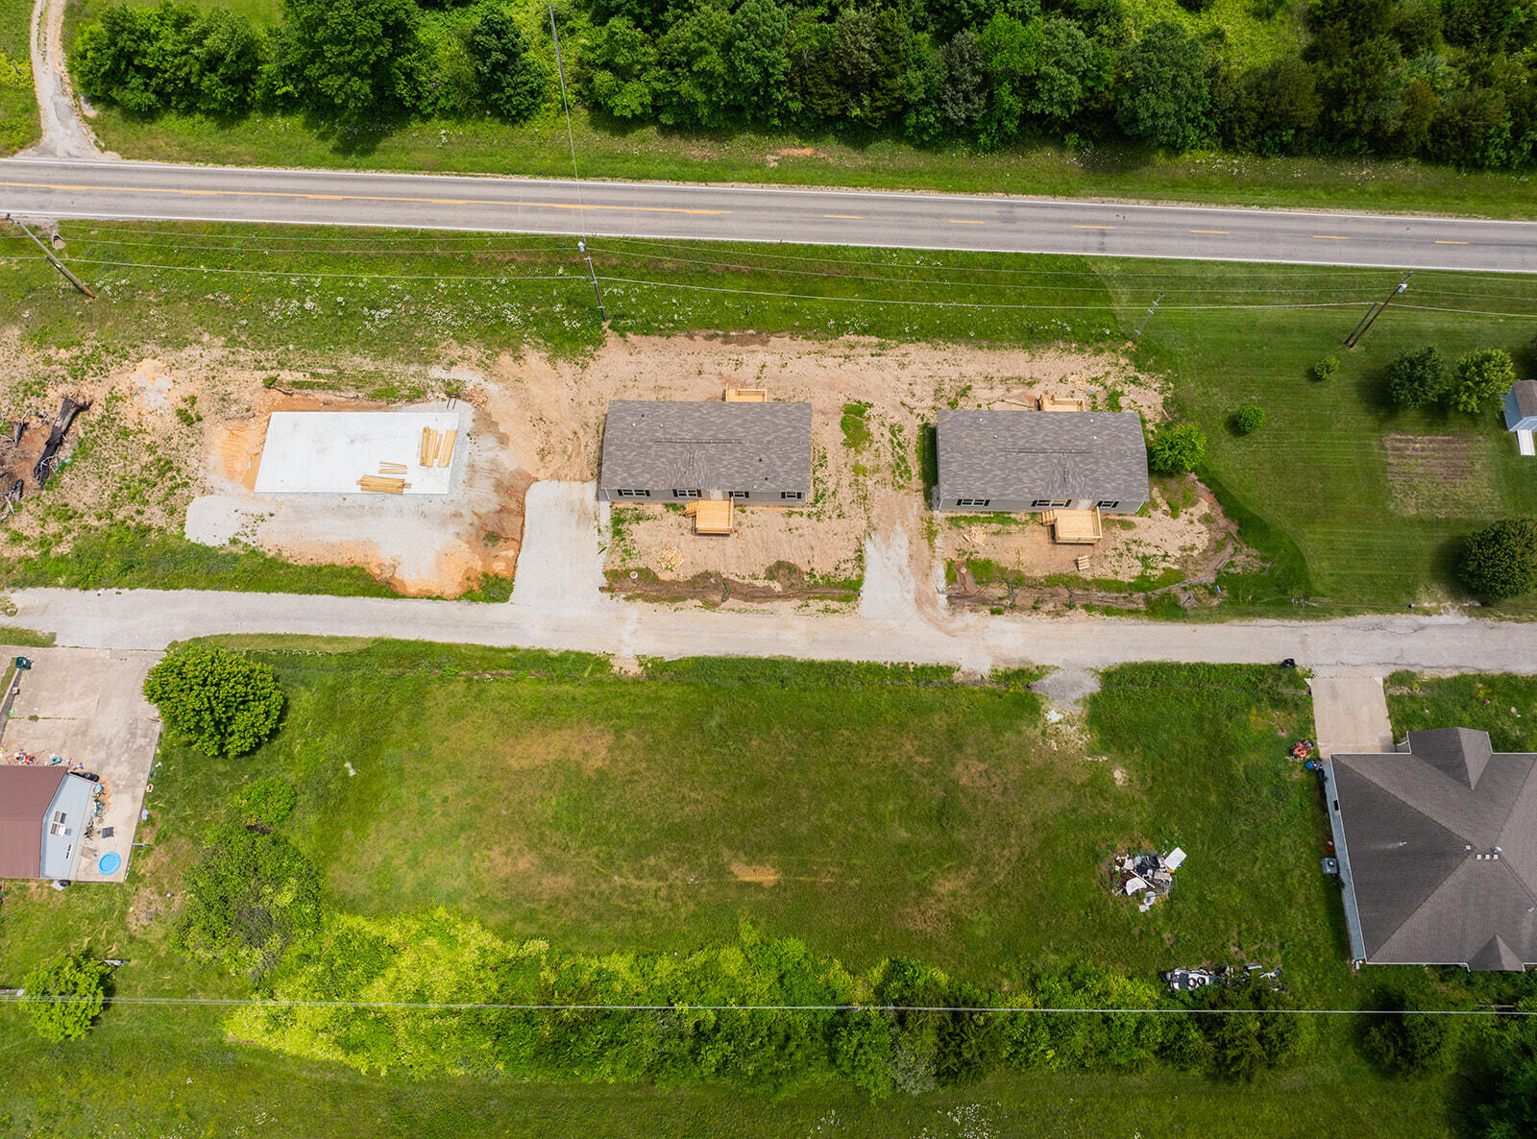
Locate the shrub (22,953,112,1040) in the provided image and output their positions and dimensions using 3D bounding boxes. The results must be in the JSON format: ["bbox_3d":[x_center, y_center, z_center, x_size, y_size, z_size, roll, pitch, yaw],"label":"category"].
[{"bbox_3d":[-52.099,31.687,79.143,6.000,4.500,6.100,0,69,1],"label":"shrub"}]

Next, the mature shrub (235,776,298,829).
[{"bbox_3d":[-36.954,17.216,78.635,4.200,2.500,3.700,1,68,1],"label":"mature shrub"}]

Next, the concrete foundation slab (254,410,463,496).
[{"bbox_3d":[-37.524,-10.675,97.691,17.600,0.250,8.300,1,69,1],"label":"concrete foundation slab"}]

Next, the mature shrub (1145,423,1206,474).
[{"bbox_3d":[35.429,-10.553,92.594,4.999,3.600,4.816,1,68,1],"label":"mature shrub"}]

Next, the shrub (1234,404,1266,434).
[{"bbox_3d":[43.027,-13.389,95.083,2.436,2.300,2.669,1,68,1],"label":"shrub"}]

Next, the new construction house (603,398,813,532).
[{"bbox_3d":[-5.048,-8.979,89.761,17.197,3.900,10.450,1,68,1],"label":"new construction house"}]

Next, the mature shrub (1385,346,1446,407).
[{"bbox_3d":[58.316,-17.396,95.979,4.700,4.800,5.200,1,68,1],"label":"mature shrub"}]

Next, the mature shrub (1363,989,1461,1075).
[{"bbox_3d":[46.133,33.158,76.458,6.300,4.800,5.700,0,69,1],"label":"mature shrub"}]

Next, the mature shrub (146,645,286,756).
[{"bbox_3d":[-44.791,10.589,86.102,10.800,6.400,9.100,0,69,1],"label":"mature shrub"}]

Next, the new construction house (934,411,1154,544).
[{"bbox_3d":[23.838,-8.788,93.558,18.000,4.200,10.500,1,69,1],"label":"new construction house"}]

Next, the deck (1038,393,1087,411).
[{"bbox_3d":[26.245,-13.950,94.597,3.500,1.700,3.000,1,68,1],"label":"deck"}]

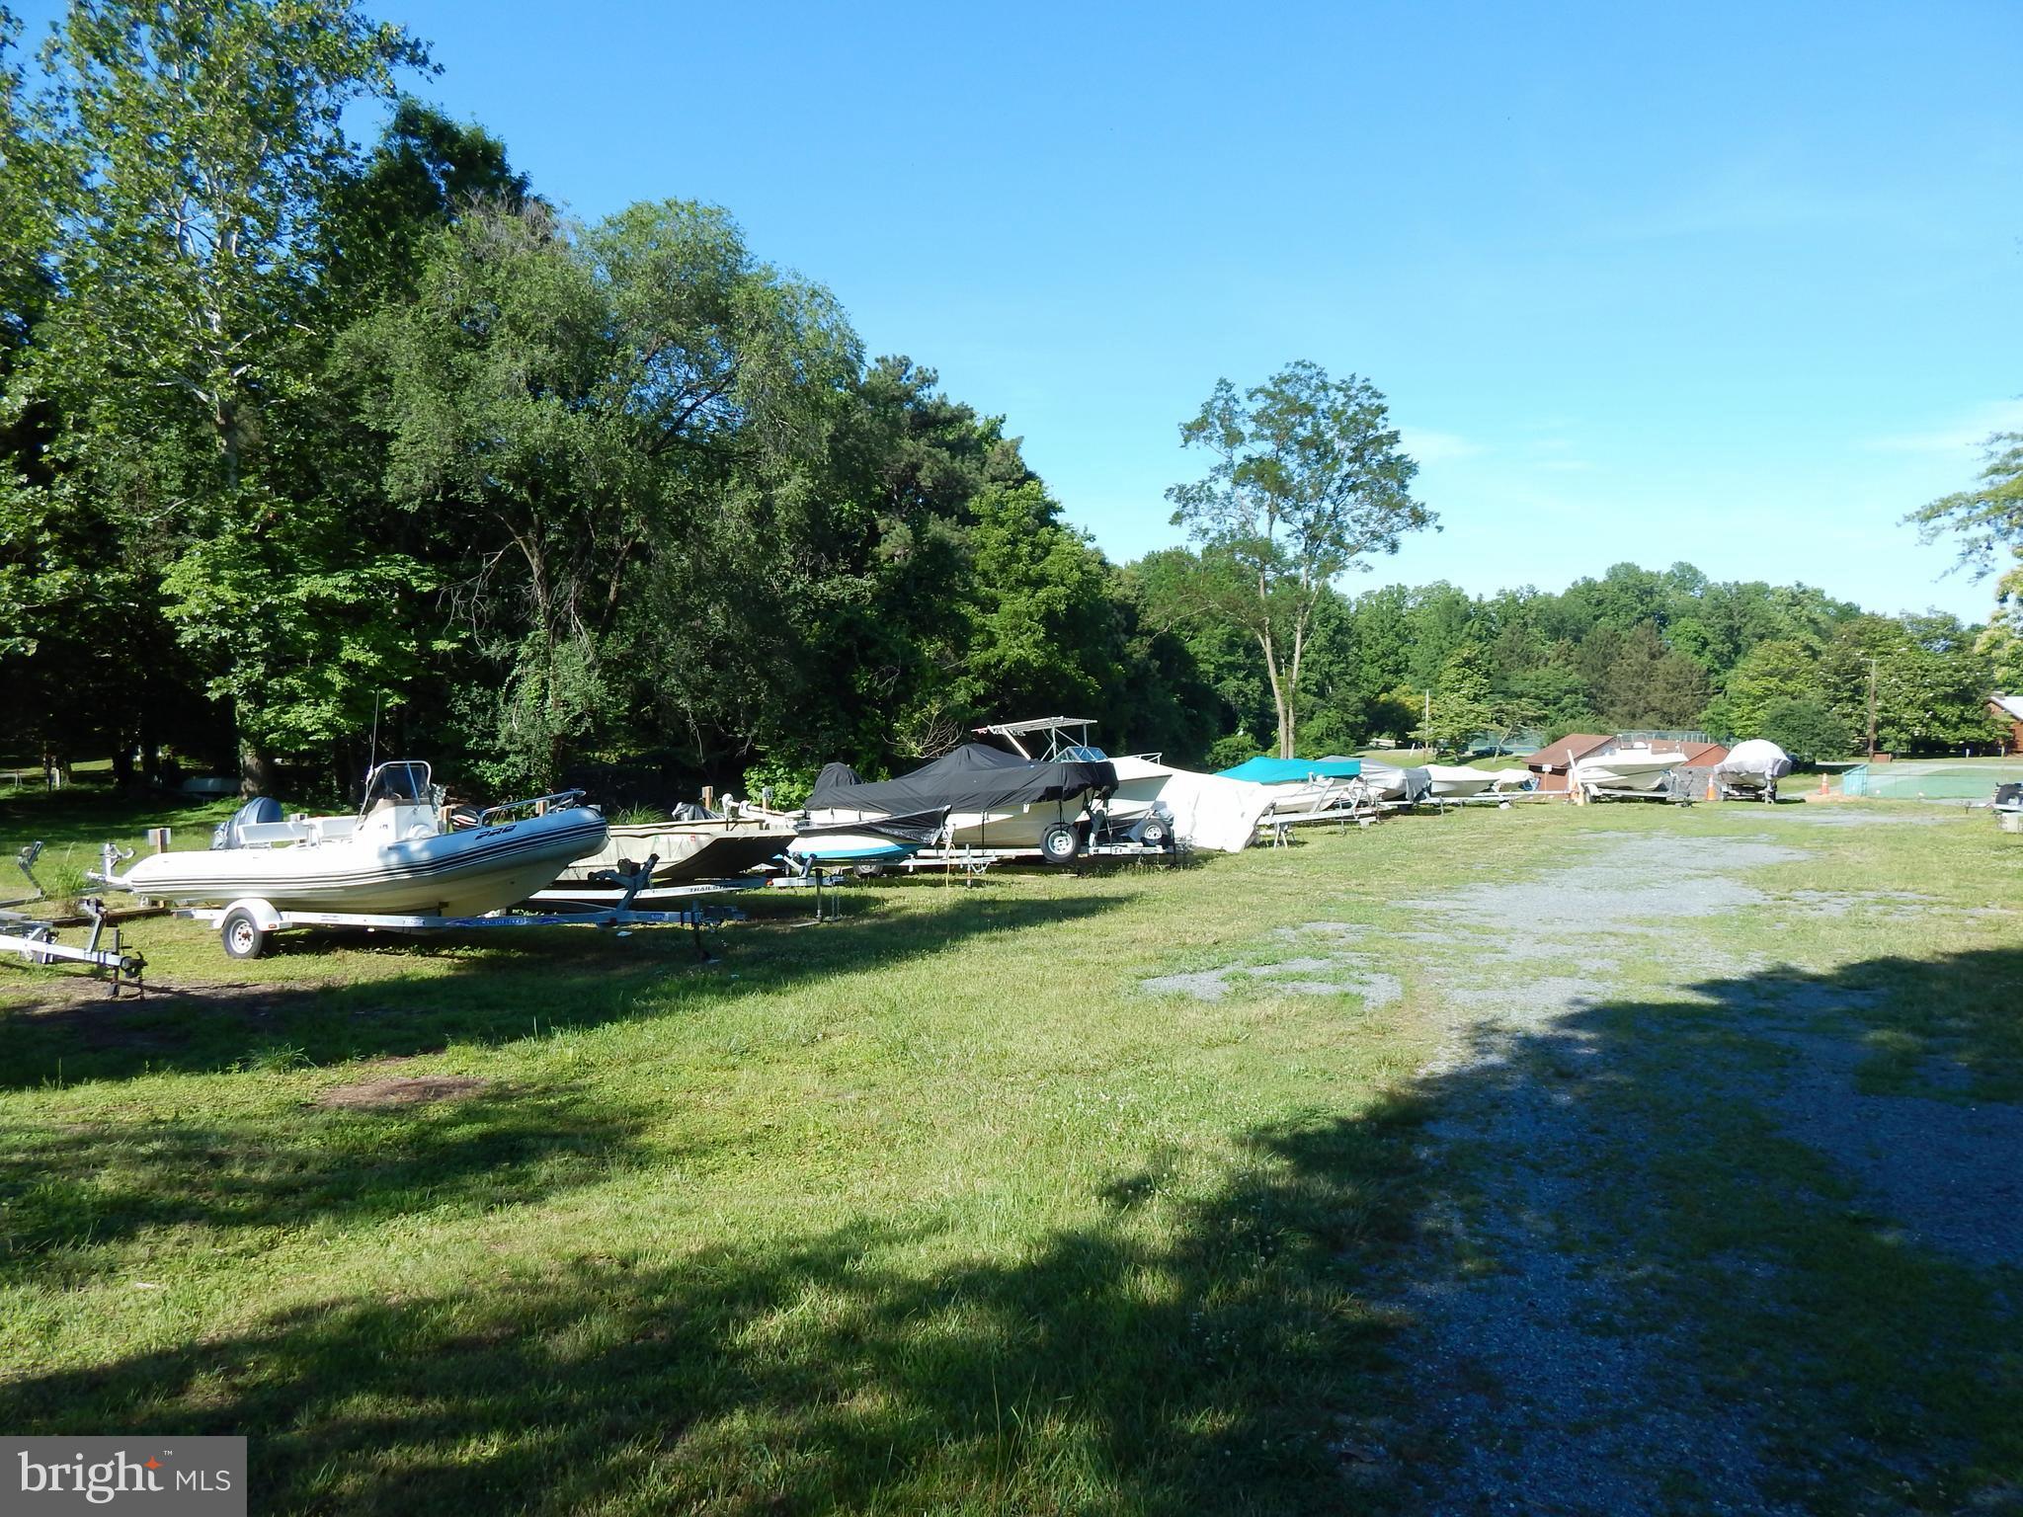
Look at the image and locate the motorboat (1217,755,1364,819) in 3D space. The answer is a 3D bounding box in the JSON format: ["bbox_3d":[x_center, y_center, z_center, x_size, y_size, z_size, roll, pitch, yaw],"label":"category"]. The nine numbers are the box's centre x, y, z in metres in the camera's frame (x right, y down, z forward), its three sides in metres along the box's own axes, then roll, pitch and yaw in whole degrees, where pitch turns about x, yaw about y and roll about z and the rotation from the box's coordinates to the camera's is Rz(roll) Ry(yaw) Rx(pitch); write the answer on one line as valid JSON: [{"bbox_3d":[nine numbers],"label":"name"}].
[{"bbox_3d":[7.300,0.750,35.200,5.000,1.600,2.100,0,0,15],"label":"motorboat"}]

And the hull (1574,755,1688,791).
[{"bbox_3d":[27.800,0.660,58.000,2.200,1.650,5.500,0,0,-43],"label":"hull"}]

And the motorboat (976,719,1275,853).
[{"bbox_3d":[1.200,0.400,28.000,6.800,2.600,2.400,0,0,20],"label":"motorboat"}]

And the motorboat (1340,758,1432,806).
[{"bbox_3d":[11.300,0.800,42.000,5.000,1.550,2.100,0,0,15],"label":"motorboat"}]

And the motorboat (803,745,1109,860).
[{"bbox_3d":[-0.760,0.670,22.400,5.400,1.850,2.200,-2,-1,20],"label":"motorboat"}]

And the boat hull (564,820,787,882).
[{"bbox_3d":[-5.700,1.320,18.700,5.200,0.800,1.750,-2,-1,27],"label":"boat hull"}]

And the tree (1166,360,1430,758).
[{"bbox_3d":[11.700,-7.500,52.000,10.600,17.000,10.000,0,0,0],"label":"tree"}]

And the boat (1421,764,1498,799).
[{"bbox_3d":[15.300,0.810,47.000,4.900,1.250,2.000,0,0,15],"label":"boat"}]

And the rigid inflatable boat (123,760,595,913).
[{"bbox_3d":[-7.600,0.970,15.900,6.500,1.880,2.400,-2,-1,18],"label":"rigid inflatable boat"}]

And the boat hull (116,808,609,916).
[{"bbox_3d":[-7.600,1.240,15.900,6.450,1.300,2.400,-2,-1,18],"label":"boat hull"}]

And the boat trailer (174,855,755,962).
[{"bbox_3d":[-6.650,1.740,15.600,7.400,1.300,2.300,-2,-1,18],"label":"boat trailer"}]

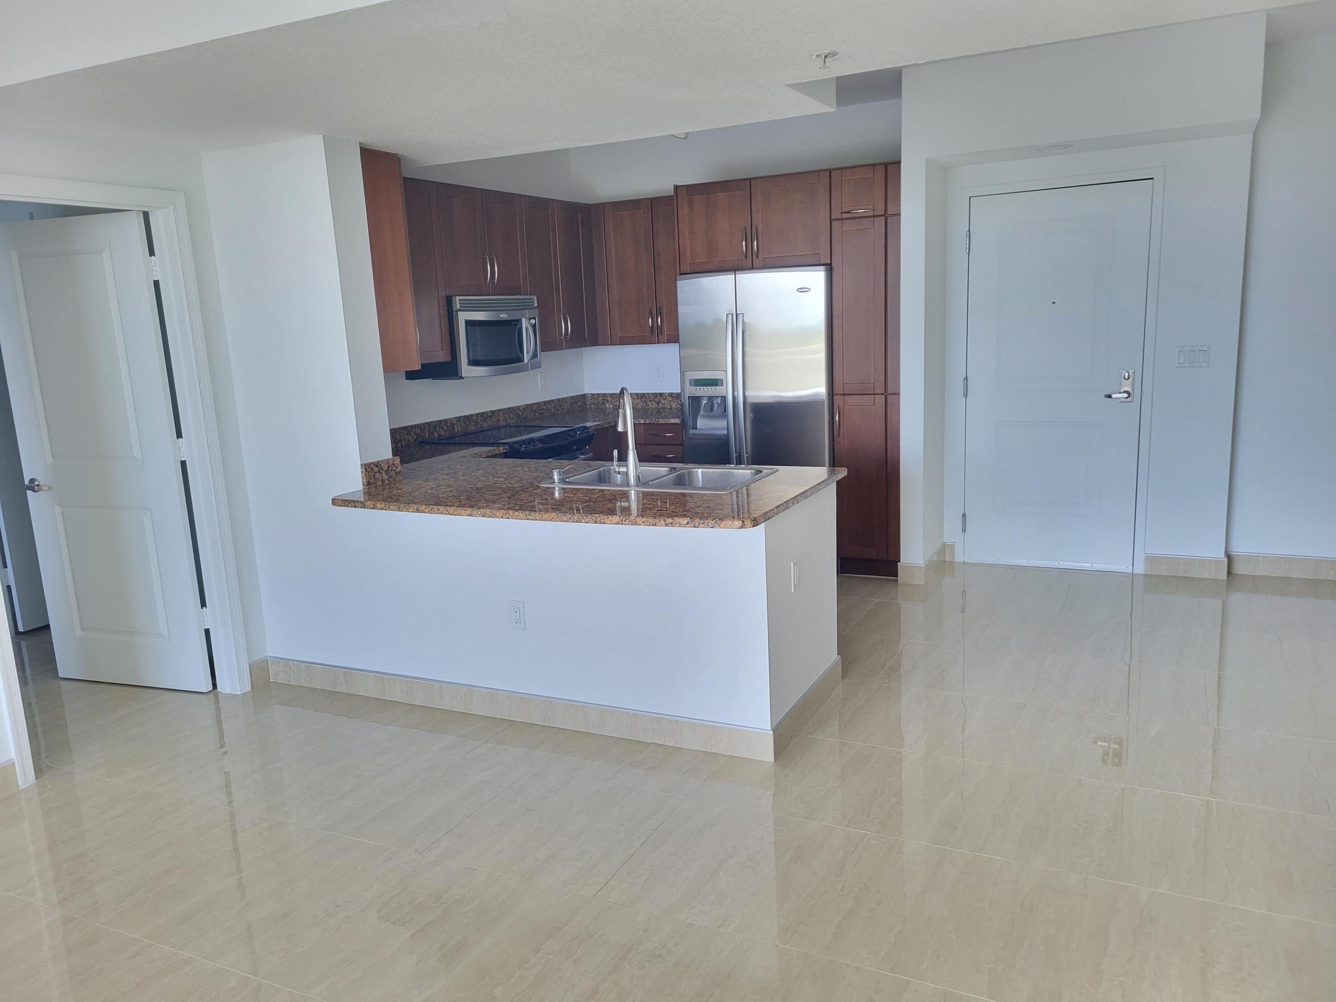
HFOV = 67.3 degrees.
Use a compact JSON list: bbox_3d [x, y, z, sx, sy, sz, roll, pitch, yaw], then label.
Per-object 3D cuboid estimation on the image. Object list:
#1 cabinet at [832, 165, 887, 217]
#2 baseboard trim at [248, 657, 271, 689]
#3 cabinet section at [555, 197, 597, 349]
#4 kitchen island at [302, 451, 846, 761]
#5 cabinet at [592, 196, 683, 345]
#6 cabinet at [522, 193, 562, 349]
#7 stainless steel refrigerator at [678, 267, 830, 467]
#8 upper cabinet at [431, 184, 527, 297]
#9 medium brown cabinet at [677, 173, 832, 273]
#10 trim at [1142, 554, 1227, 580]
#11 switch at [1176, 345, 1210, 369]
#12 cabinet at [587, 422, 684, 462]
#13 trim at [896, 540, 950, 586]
[{"bbox_3d":[1.161,-1.723,5.698,0.300,0.264,0.632,3,12,26],"label":"cabinet"},{"bbox_3d":[-1.840,0.775,4.515,0.015,0.115,0.108,3,12,26],"label":"baseboard trim"},{"bbox_3d":[-0.731,-1.424,6.399,0.327,0.897,0.370,3,12,26],"label":"cabinet section"},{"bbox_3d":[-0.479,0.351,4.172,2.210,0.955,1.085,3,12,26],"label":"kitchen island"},{"bbox_3d":[-0.068,-1.484,6.530,0.746,0.905,0.327,3,12,26],"label":"cabinet"},{"bbox_3d":[-0.897,-1.378,6.157,0.345,0.908,0.355,3,12,26],"label":"cabinet"},{"bbox_3d":[0.637,-0.496,6.141,0.905,1.790,0.760,3,12,26],"label":"stainless steel refrigerator"},{"bbox_3d":[-1.152,-1.430,5.616,0.345,0.575,0.790,3,12,26],"label":"upper cabinet"},{"bbox_3d":[0.615,-1.635,5.997,0.917,0.498,0.650,3,12,26],"label":"medium brown cabinet"},{"bbox_3d":[2.869,0.365,5.563,0.401,0.116,0.015,3,12,26],"label":"trim"},{"bbox_3d":[2.797,-0.769,5.354,0.162,0.117,0.013,3,12,26],"label":"switch"},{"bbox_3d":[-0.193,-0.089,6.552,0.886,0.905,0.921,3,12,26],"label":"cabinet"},{"bbox_3d":[1.509,0.361,5.930,0.175,0.116,0.562,3,12,26],"label":"trim"}]

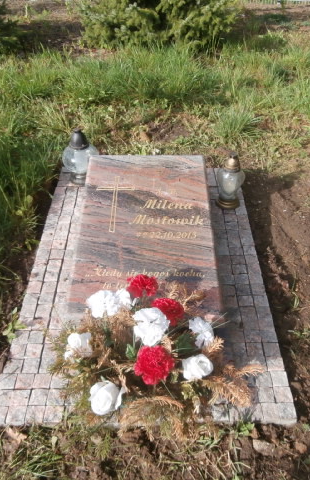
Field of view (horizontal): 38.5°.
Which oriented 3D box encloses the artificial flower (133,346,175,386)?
[{"bbox_3d":[-0.001,0.293,1.045,0.093,0.078,0.082,-2,43,-1],"label":"artificial flower"}]

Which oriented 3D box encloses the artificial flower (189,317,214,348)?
[{"bbox_3d":[0.117,0.234,1.120,0.058,0.070,0.075,29,51,28],"label":"artificial flower"}]

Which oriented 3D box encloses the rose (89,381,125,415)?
[{"bbox_3d":[-0.127,0.420,1.184,0.085,0.075,0.080,0,42,0],"label":"rose"}]

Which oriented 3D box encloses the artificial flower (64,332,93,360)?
[{"bbox_3d":[-0.227,0.312,1.300,0.075,0.070,0.075,11,43,13],"label":"artificial flower"}]

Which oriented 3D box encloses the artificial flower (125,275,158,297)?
[{"bbox_3d":[-0.042,0.145,1.380,0.090,0.065,0.075,0,42,1],"label":"artificial flower"}]

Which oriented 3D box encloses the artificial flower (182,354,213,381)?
[{"bbox_3d":[0.101,0.302,1.050,0.073,0.060,0.068,-1,43,1],"label":"artificial flower"}]

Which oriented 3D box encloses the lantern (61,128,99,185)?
[{"bbox_3d":[-0.344,-0.388,2.046,0.165,0.265,0.165,0,42,1],"label":"lantern"}]

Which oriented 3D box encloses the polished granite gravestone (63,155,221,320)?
[{"bbox_3d":[-0.036,-0.038,1.716,0.500,0.170,0.790,0,42,1],"label":"polished granite gravestone"}]

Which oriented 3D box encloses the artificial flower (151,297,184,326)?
[{"bbox_3d":[0.032,0.188,1.150,0.088,0.065,0.078,-21,47,-20],"label":"artificial flower"}]

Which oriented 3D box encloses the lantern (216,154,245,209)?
[{"bbox_3d":[0.323,-0.255,1.898,0.120,0.250,0.120,0,42,1],"label":"lantern"}]

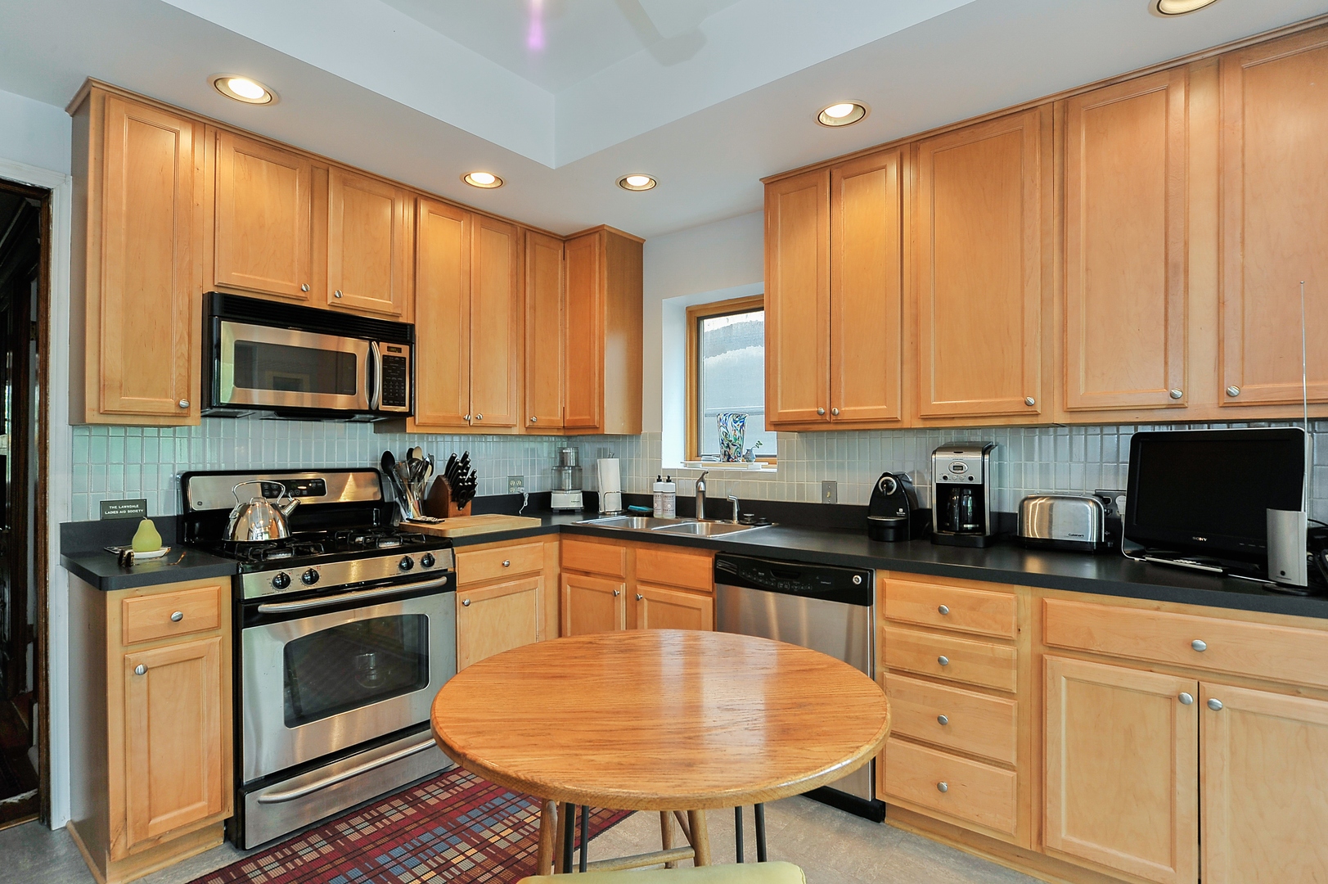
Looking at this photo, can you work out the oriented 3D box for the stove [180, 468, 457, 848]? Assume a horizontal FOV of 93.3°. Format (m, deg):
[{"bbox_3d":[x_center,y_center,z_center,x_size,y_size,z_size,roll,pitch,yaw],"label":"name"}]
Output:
[{"bbox_3d":[-1.332,0.709,2.468,0.665,1.175,0.762,0,-1,39],"label":"stove"}]

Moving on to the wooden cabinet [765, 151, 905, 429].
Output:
[{"bbox_3d":[0.757,-0.568,2.598,0.595,1.045,0.330,0,-1,39],"label":"wooden cabinet"}]

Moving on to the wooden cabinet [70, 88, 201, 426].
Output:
[{"bbox_3d":[-1.819,-0.586,2.167,0.320,1.065,0.299,0,-1,39],"label":"wooden cabinet"}]

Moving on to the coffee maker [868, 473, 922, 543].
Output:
[{"bbox_3d":[0.933,0.247,2.513,0.160,0.268,0.235,0,-1,34],"label":"coffee maker"}]

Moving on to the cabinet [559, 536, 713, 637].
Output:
[{"bbox_3d":[0.038,0.852,2.992,0.905,0.825,0.612,0,-1,39],"label":"cabinet"}]

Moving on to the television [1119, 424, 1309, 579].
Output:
[{"bbox_3d":[1.624,0.172,1.854,0.135,0.415,0.440,0,-1,-22],"label":"television"}]

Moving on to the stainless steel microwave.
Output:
[{"bbox_3d":[-1.455,-0.307,2.550,0.405,0.409,0.755,0,-1,39],"label":"stainless steel microwave"}]

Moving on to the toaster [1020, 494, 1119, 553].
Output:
[{"bbox_3d":[1.447,0.290,2.249,0.270,0.188,0.175,0,-1,39],"label":"toaster"}]

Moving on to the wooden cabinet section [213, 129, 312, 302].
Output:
[{"bbox_3d":[-1.601,-0.821,2.427,0.308,0.567,0.362,0,0,39],"label":"wooden cabinet section"}]

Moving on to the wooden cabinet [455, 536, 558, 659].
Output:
[{"bbox_3d":[-0.934,0.875,3.035,0.600,0.875,0.595,0,-1,39],"label":"wooden cabinet"}]

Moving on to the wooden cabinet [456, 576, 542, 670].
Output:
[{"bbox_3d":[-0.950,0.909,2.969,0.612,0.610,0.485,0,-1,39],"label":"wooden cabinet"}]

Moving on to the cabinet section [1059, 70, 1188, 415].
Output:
[{"bbox_3d":[1.501,-0.589,2.040,0.336,1.019,0.308,0,0,39],"label":"cabinet section"}]

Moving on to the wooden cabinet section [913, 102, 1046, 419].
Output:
[{"bbox_3d":[1.184,-0.583,2.294,0.432,1.029,0.308,0,0,39],"label":"wooden cabinet section"}]

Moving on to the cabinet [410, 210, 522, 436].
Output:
[{"bbox_3d":[-1.047,-0.570,3.115,0.330,1.055,0.615,0,-1,39],"label":"cabinet"}]

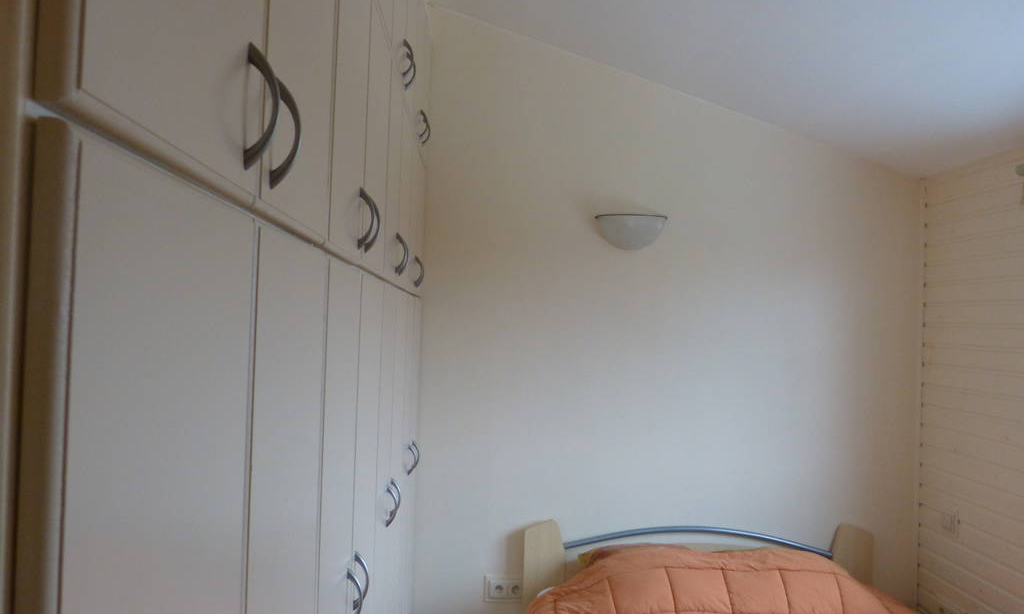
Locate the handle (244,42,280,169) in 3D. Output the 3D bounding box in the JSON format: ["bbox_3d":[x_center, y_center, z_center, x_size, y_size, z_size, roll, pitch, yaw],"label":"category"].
[{"bbox_3d":[-0.248,-0.201,0.739,0.033,0.128,0.014,2,-2,-3],"label":"handle"}]

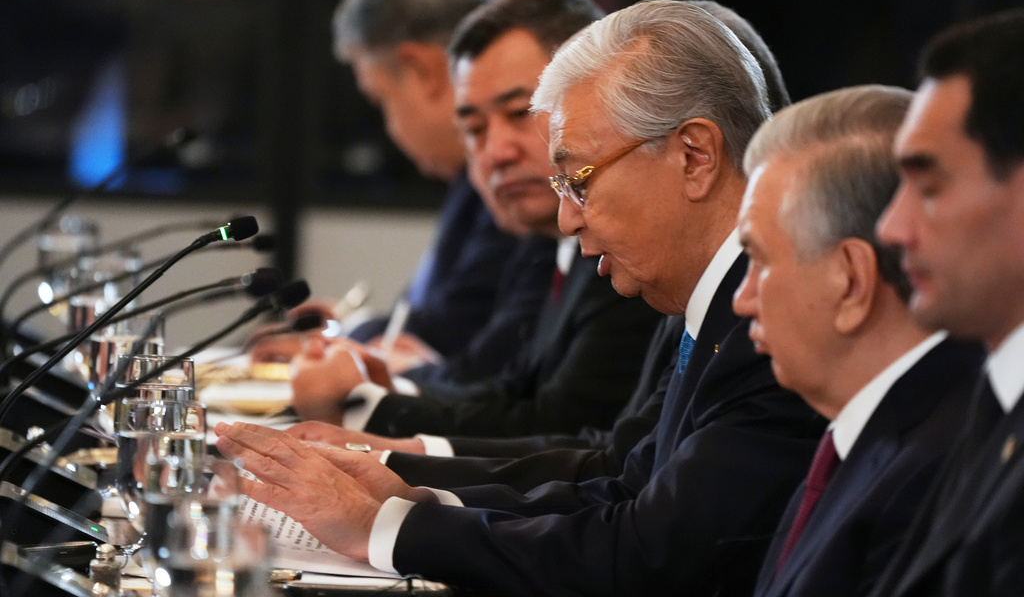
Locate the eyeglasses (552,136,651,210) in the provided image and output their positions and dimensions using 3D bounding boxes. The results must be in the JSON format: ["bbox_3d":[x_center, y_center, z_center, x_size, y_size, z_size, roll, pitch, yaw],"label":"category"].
[{"bbox_3d":[0.113,-0.130,8.500,0.140,0.045,0.140,-25,2,-8],"label":"eyeglasses"}]

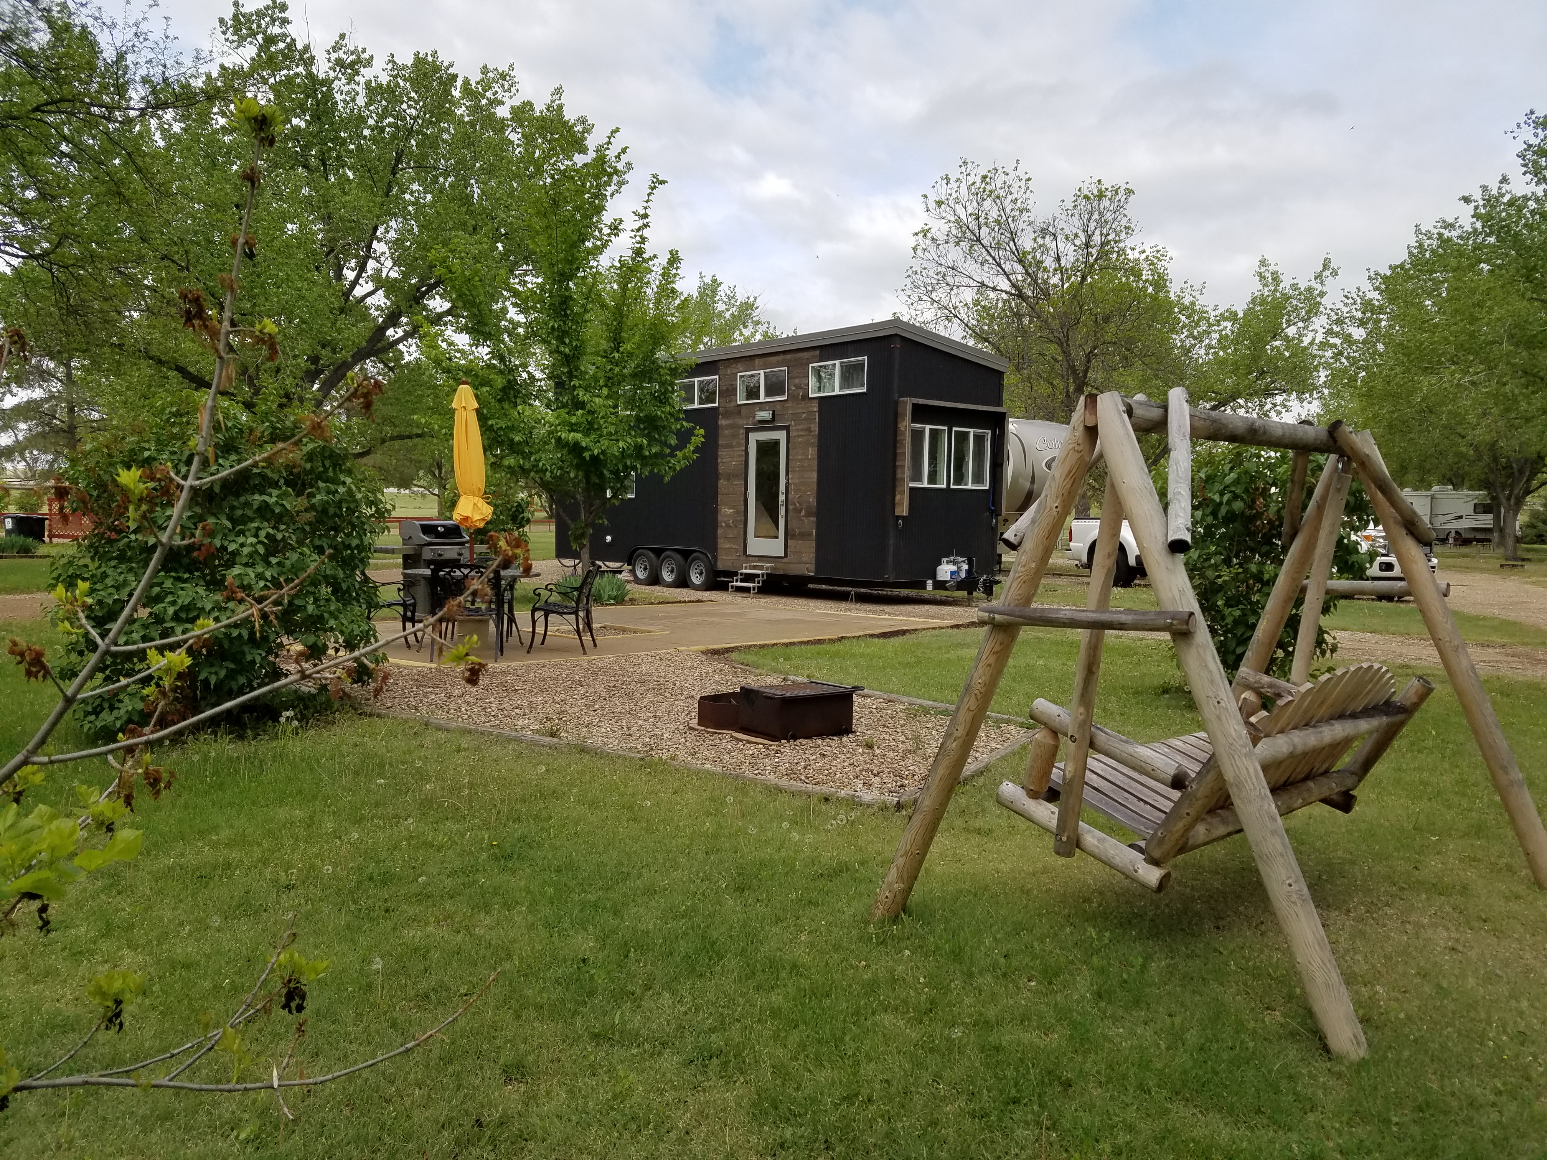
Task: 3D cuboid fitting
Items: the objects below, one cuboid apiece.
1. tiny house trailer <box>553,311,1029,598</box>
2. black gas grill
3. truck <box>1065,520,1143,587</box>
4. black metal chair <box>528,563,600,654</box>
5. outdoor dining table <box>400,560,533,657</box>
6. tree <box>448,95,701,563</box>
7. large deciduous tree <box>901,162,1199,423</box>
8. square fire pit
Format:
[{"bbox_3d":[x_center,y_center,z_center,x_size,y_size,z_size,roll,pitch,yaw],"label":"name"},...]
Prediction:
[{"bbox_3d":[-0.100,-1.910,20.700,2.600,4.160,10.370,-2,4,-42],"label":"tiny house trailer"},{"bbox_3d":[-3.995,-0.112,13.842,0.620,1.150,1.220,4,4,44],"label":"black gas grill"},{"bbox_3d":[8.963,-0.744,22.685,2.050,1.980,6.500,-1,4,-34],"label":"truck"},{"bbox_3d":[-2.024,0.257,11.318,0.640,0.860,0.620,1,3,2],"label":"black metal chair"},{"bbox_3d":[-2.884,0.300,11.093,1.300,0.730,1.300,1,3,0],"label":"outdoor dining table"},{"bbox_3d":[-2.059,-2.272,12.553,2.900,5.700,2.800,1,3,0],"label":"tree"},{"bbox_3d":[9.386,-7.281,38.665,10.000,13.400,9.500,1,3,0],"label":"large deciduous tree"},{"bbox_3d":[0.007,0.827,7.643,0.800,0.290,0.820,-1,4,-34],"label":"square fire pit"}]

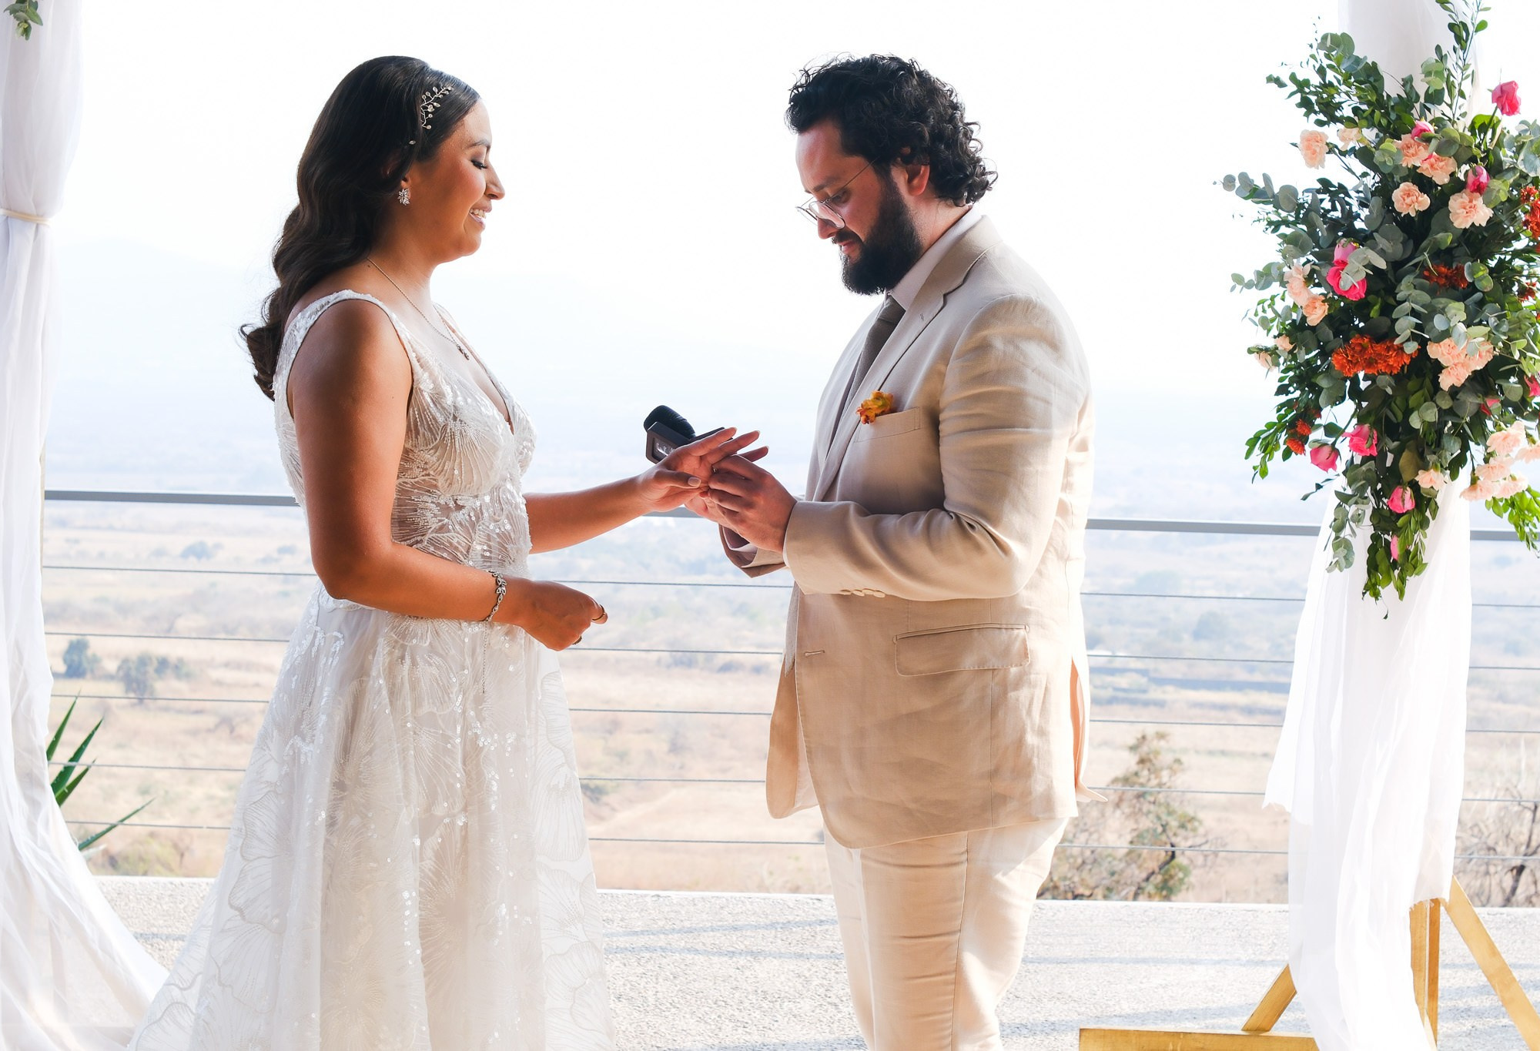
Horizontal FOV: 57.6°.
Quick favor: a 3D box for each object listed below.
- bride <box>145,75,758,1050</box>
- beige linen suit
[{"bbox_3d":[-0.530,0.254,1.850,1.000,1.700,0.750,2,6,9],"label":"bride"},{"bbox_3d":[0.173,0.369,1.871,0.520,1.510,0.560,0,6,-16],"label":"beige linen suit"}]

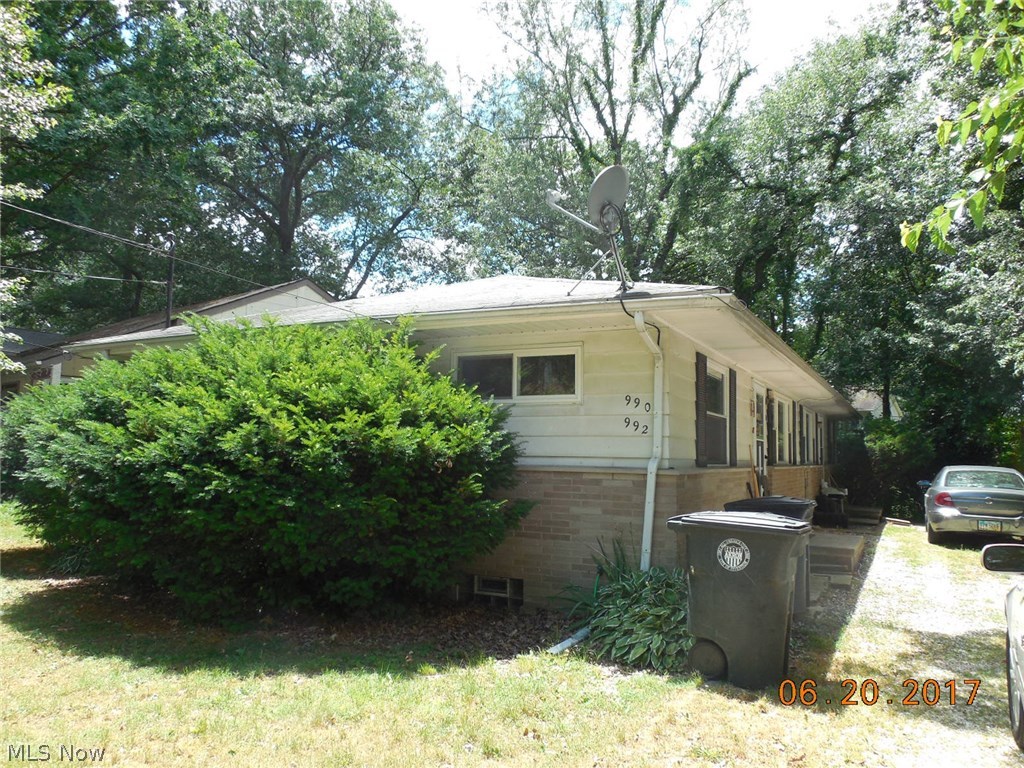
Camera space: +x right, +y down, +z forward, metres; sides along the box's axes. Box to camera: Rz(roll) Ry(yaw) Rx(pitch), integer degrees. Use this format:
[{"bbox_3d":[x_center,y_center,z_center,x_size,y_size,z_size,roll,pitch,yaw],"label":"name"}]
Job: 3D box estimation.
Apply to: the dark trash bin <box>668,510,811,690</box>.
[{"bbox_3d":[1.632,1.467,5.209,0.860,1.100,0.700,-2,-6,27],"label":"dark trash bin"}]

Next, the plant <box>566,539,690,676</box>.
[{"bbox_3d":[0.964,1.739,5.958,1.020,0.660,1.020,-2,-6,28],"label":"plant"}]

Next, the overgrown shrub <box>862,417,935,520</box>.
[{"bbox_3d":[9.034,1.975,17.285,1.700,2.400,1.700,-2,-6,28],"label":"overgrown shrub"}]

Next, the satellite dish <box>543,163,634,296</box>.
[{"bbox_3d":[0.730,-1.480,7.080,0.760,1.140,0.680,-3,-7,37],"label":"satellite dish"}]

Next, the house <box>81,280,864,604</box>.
[{"bbox_3d":[1.679,0.749,15.109,8.920,4.370,16.200,-2,-6,28],"label":"house"}]

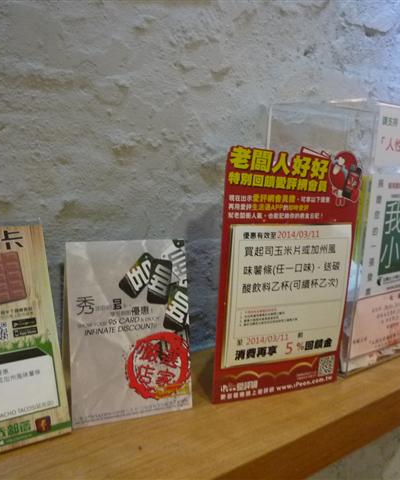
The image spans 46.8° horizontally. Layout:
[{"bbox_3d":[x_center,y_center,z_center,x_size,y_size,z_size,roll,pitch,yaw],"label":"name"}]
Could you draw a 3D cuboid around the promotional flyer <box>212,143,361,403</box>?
[{"bbox_3d":[0.081,0.032,0.454,0.152,0.238,0.025,-1,10,-26],"label":"promotional flyer"}]

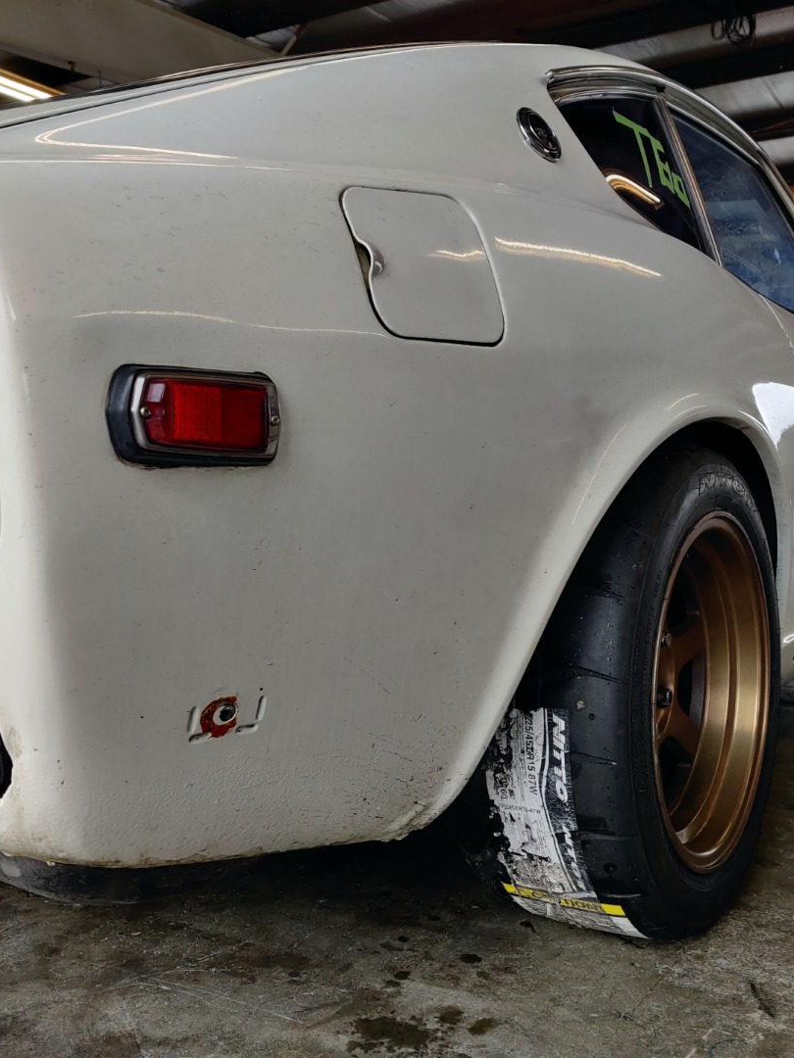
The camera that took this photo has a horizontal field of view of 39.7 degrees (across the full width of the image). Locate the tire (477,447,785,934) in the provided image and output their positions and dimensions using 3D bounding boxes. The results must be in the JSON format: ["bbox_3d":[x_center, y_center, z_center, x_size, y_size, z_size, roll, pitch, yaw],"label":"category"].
[{"bbox_3d":[0.288,0.188,1.350,0.230,0.580,0.580,0,3,34],"label":"tire"}]

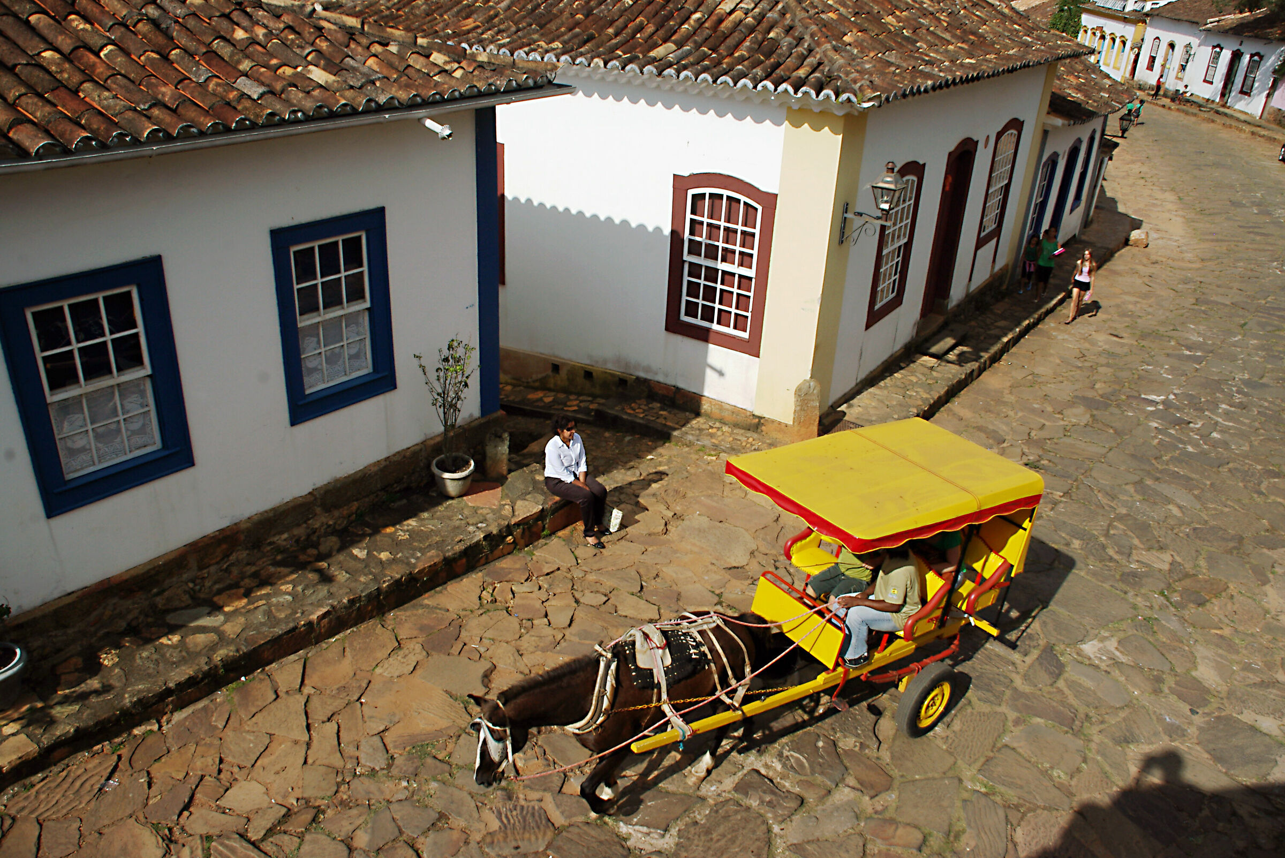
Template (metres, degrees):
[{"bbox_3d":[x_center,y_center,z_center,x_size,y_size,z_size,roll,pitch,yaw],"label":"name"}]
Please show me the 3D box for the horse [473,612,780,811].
[{"bbox_3d":[-0.124,1.970,6.530,2.280,1.390,0.530,-11,29,-36],"label":"horse"}]

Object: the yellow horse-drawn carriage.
[{"bbox_3d":[1.163,1.445,7.323,3.850,2.020,1.550,-11,29,-36],"label":"yellow horse-drawn carriage"}]

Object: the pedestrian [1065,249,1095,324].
[{"bbox_3d":[9.742,-3.175,21.378,0.520,1.630,0.450,17,30,26],"label":"pedestrian"}]

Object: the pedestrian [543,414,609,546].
[{"bbox_3d":[-0.677,0.546,9.530,0.720,1.180,0.470,16,29,25],"label":"pedestrian"}]

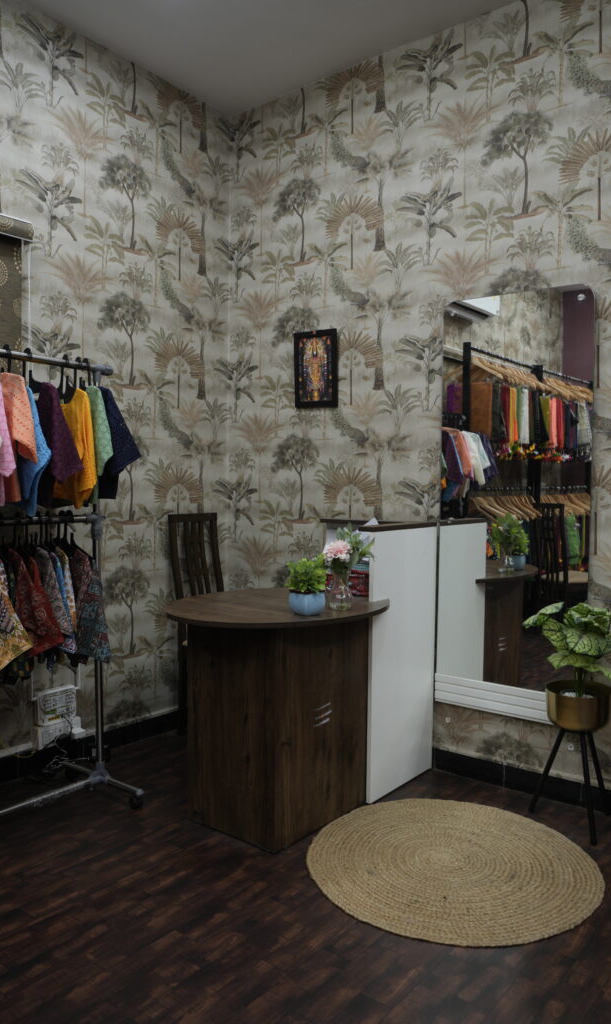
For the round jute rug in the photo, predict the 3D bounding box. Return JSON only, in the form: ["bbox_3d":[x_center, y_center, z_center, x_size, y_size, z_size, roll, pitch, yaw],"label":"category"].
[{"bbox_3d":[0.447,1.060,2.279,0.895,0.012,0.895,1,1,0],"label":"round jute rug"}]

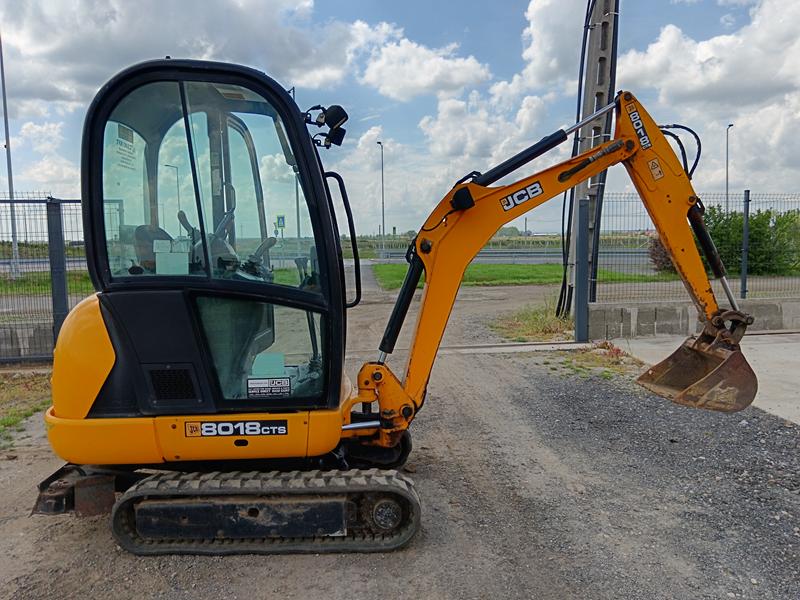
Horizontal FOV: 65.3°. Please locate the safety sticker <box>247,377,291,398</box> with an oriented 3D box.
[{"bbox_3d":[-0.642,0.427,3.045,0.214,0.107,0.005,-1,6,-1],"label":"safety sticker"}]

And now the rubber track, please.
[{"bbox_3d":[-0.636,1.033,3.085,1.470,0.355,0.230,-1,6,-1],"label":"rubber track"}]

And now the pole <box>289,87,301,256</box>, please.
[{"bbox_3d":[-5.100,-5.880,30.500,0.450,8.700,0.250,2,7,27],"label":"pole"}]

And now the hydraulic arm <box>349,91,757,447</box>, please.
[{"bbox_3d":[0.808,-0.172,3.505,2.220,1.945,0.460,-1,6,-1],"label":"hydraulic arm"}]

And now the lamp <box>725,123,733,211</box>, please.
[{"bbox_3d":[22.300,-7.500,42.600,0.420,8.700,0.250,-1,6,0],"label":"lamp"}]

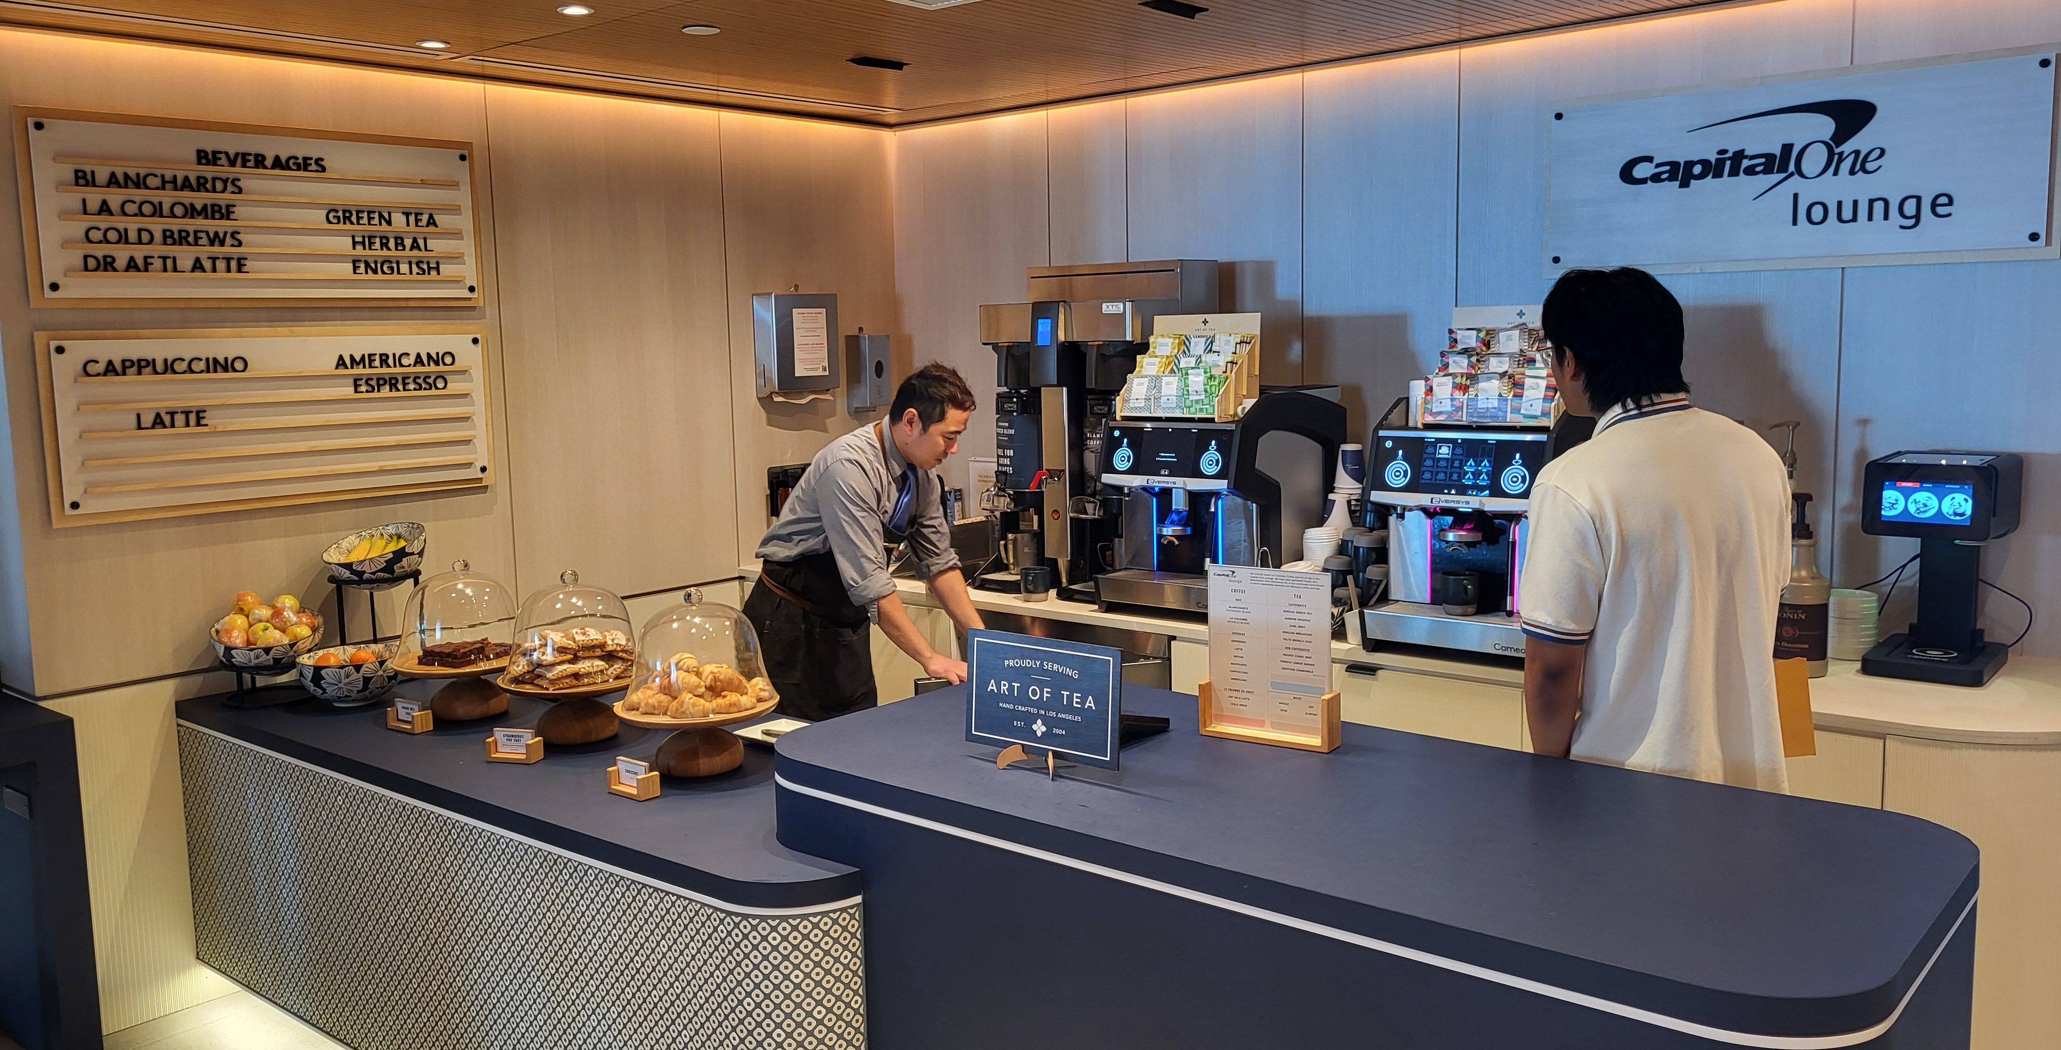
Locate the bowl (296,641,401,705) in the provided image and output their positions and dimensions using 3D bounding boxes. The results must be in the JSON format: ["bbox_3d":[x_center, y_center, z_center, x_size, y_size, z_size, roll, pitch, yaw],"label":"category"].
[{"bbox_3d":[-1.567,0.357,3.597,0.241,0.112,0.241,-1,7,0],"label":"bowl"}]

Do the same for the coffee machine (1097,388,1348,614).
[{"bbox_3d":[0.535,-0.073,4.314,0.425,0.590,0.610,5,9,40],"label":"coffee machine"}]

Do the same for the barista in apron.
[{"bbox_3d":[-0.396,0.377,3.941,0.680,1.570,0.500,3,8,32],"label":"barista in apron"}]

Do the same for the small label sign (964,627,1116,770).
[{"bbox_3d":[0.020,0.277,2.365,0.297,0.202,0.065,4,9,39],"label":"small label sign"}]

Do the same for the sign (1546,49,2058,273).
[{"bbox_3d":[1.798,-0.847,3.720,1.145,0.460,0.045,5,9,40],"label":"sign"}]

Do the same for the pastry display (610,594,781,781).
[{"bbox_3d":[-0.671,0.310,3.105,0.335,0.370,0.335,-1,7,0],"label":"pastry display"}]

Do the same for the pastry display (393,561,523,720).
[{"bbox_3d":[-1.254,0.248,3.446,0.311,0.351,0.311,4,9,39],"label":"pastry display"}]

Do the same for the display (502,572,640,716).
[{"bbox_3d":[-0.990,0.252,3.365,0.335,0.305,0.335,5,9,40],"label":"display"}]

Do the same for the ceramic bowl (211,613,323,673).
[{"bbox_3d":[-1.781,0.290,3.635,0.241,0.112,0.241,1,19,-1],"label":"ceramic bowl"}]

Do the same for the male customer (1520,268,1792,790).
[{"bbox_3d":[1.137,0.400,2.837,0.480,1.726,0.320,-2,7,-5],"label":"male customer"}]

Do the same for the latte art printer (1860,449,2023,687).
[{"bbox_3d":[1.929,0.080,3.288,0.240,0.456,0.286,4,9,39],"label":"latte art printer"}]

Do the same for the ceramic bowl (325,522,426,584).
[{"bbox_3d":[-1.540,0.094,3.680,0.241,0.112,0.241,-7,21,3],"label":"ceramic bowl"}]

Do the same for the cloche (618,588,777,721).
[{"bbox_3d":[-0.672,0.245,3.097,0.310,0.235,0.310,-1,7,0],"label":"cloche"}]

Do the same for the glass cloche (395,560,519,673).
[{"bbox_3d":[-1.311,0.197,3.599,0.315,0.235,0.315,5,9,40],"label":"glass cloche"}]

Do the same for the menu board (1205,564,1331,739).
[{"bbox_3d":[0.391,0.210,2.513,0.231,0.283,0.057,3,8,34],"label":"menu board"}]

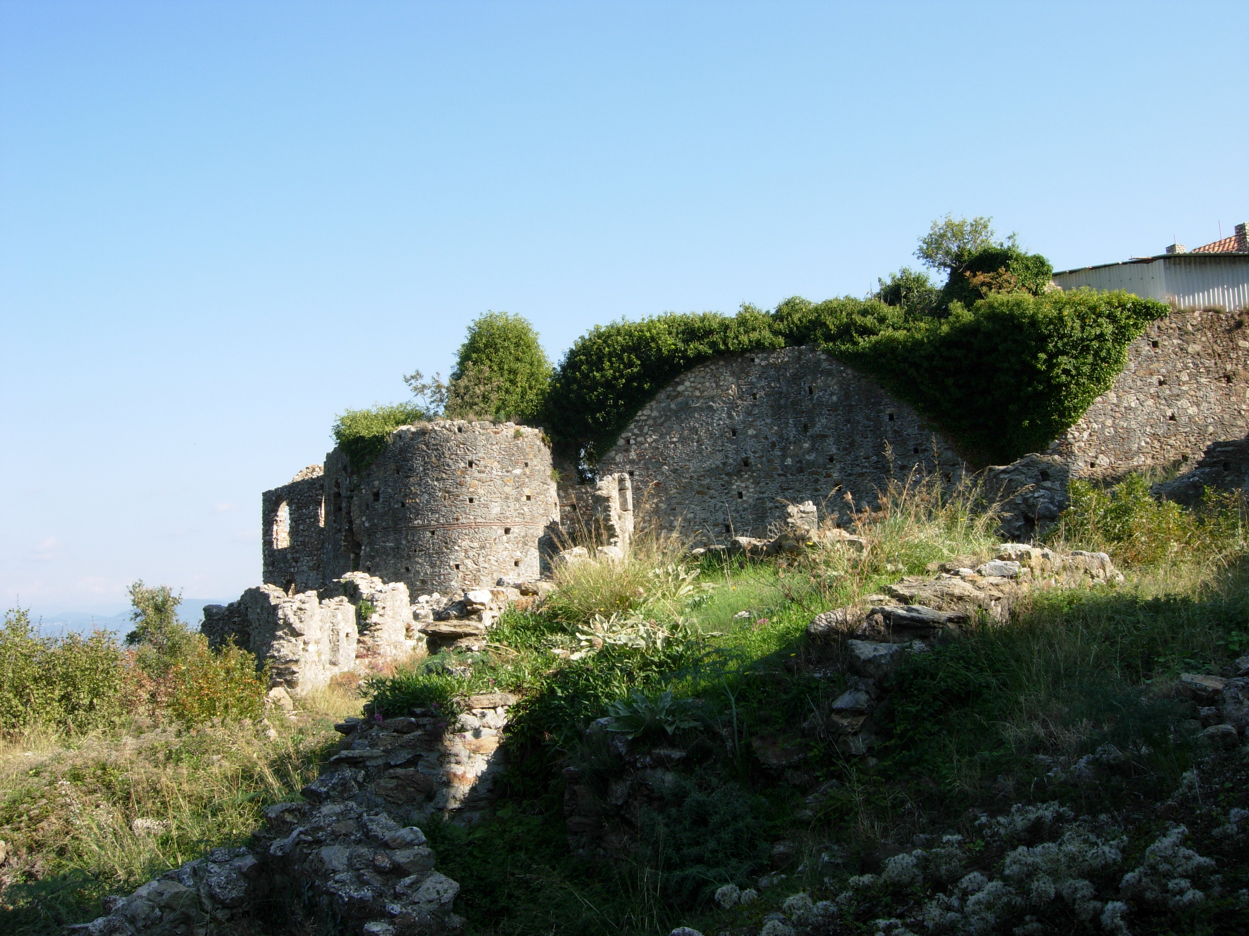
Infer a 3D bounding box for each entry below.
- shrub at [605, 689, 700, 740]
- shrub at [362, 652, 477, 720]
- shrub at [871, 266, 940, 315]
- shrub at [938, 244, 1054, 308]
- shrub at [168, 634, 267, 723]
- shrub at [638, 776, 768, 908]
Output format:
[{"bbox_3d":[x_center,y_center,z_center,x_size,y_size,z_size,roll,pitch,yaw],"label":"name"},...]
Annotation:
[{"bbox_3d":[0.195,1.672,8.800,0.648,0.303,0.615,0,-6,0],"label":"shrub"},{"bbox_3d":[-1.578,1.679,10.000,0.879,0.473,0.747,0,-6,0],"label":"shrub"},{"bbox_3d":[9.118,-5.742,42.000,2.177,1.609,1.959,0,-6,0],"label":"shrub"},{"bbox_3d":[12.021,-6.200,42.000,3.755,2.082,3.004,0,-6,0],"label":"shrub"},{"bbox_3d":[-6.594,3.439,21.000,1.656,1.436,1.574,0,-6,0],"label":"shrub"},{"bbox_3d":[0.454,2.149,7.500,0.766,0.649,0.690,0,-6,0],"label":"shrub"}]

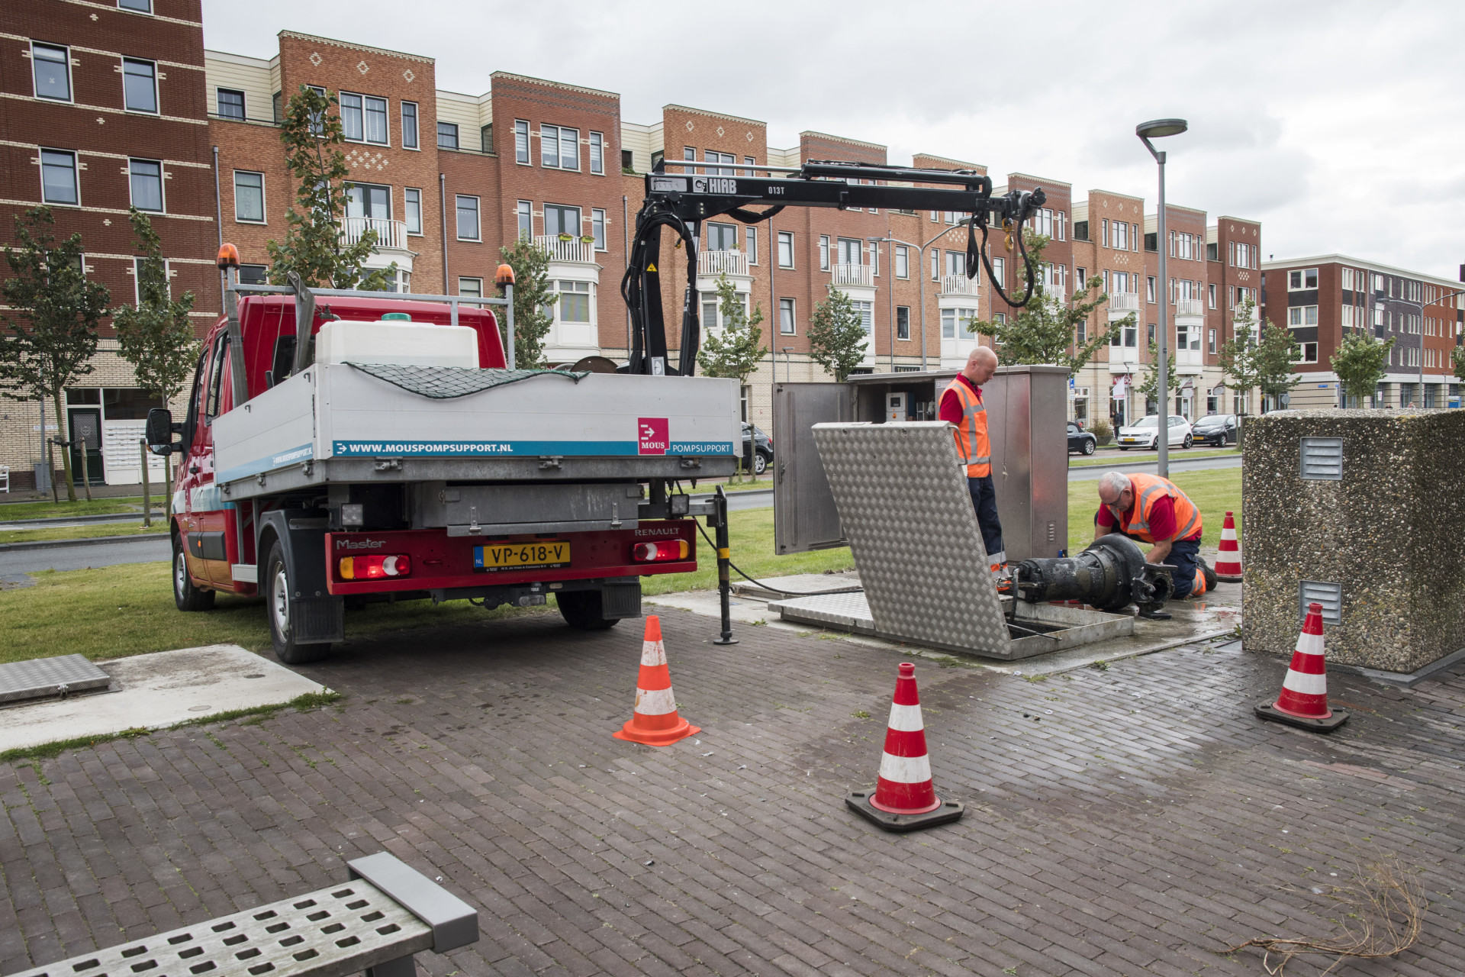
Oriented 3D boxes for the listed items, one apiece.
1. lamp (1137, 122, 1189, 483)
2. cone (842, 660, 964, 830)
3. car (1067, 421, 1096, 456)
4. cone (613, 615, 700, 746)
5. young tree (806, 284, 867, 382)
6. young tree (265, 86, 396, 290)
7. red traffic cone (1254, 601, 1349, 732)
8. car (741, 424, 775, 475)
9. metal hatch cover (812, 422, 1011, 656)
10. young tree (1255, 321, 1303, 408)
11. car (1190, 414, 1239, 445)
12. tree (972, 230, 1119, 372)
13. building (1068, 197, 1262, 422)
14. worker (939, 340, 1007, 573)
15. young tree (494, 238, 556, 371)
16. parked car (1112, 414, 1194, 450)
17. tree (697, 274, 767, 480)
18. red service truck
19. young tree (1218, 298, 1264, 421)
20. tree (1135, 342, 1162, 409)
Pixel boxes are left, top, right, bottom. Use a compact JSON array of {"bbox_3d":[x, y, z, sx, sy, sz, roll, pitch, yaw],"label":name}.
[{"bbox_3d":[4.652,-1.759,12.300,0.570,4.470,0.560,-1,3,12],"label":"lamp"},{"bbox_3d":[0.591,0.852,3.915,0.345,0.495,0.345,-3,4,-28],"label":"cone"},{"bbox_3d":[12.466,-1.898,44.602,4.090,1.290,1.780,-4,4,-39],"label":"car"},{"bbox_3d":[-0.318,0.790,4.780,0.285,0.490,0.285,1,4,34],"label":"cone"},{"bbox_3d":[3.995,-4.313,42.685,2.400,6.676,2.400,-4,4,-39],"label":"young tree"},{"bbox_3d":[-4.985,-2.089,14.200,1.900,5.850,1.900,-4,4,-39],"label":"young tree"},{"bbox_3d":[2.549,0.771,5.050,0.360,0.500,0.360,7,3,15],"label":"red traffic cone"},{"bbox_3d":[-0.710,-1.175,33.775,4.400,1.580,1.830,-4,4,-39],"label":"car"},{"bbox_3d":[0.998,0.260,6.299,0.942,1.326,0.060,3,28,47],"label":"metal hatch cover"},{"bbox_3d":[33.984,-7.043,71.000,3.000,7.100,3.000,-4,4,-39],"label":"young tree"},{"bbox_3d":[22.964,-2.704,53.600,3.950,1.480,1.720,-4,4,-39],"label":"car"},{"bbox_3d":[6.456,-2.667,23.500,2.900,5.300,3.100,-4,4,-39],"label":"tree"},{"bbox_3d":[23.658,-10.051,73.261,21.300,13.800,11.000,-4,4,-39],"label":"building"},{"bbox_3d":[1.772,-0.158,8.300,0.420,1.740,0.540,1,4,33],"label":"worker"},{"bbox_3d":[-6.065,-3.966,34.206,2.200,7.457,2.200,-4,4,-39],"label":"young tree"},{"bbox_3d":[18.584,-2.462,50.000,3.970,1.460,1.680,-4,4,-39],"label":"parked car"},{"bbox_3d":[0.078,-3.009,31.000,1.900,5.650,1.950,-2,3,0],"label":"tree"},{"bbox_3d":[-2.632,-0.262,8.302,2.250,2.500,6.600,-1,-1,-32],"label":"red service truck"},{"bbox_3d":[20.986,-4.785,47.000,1.900,6.200,1.900,-4,4,-39],"label":"young tree"},{"bbox_3d":[20.968,-4.750,56.145,2.300,5.254,2.300,-4,4,-39],"label":"tree"}]

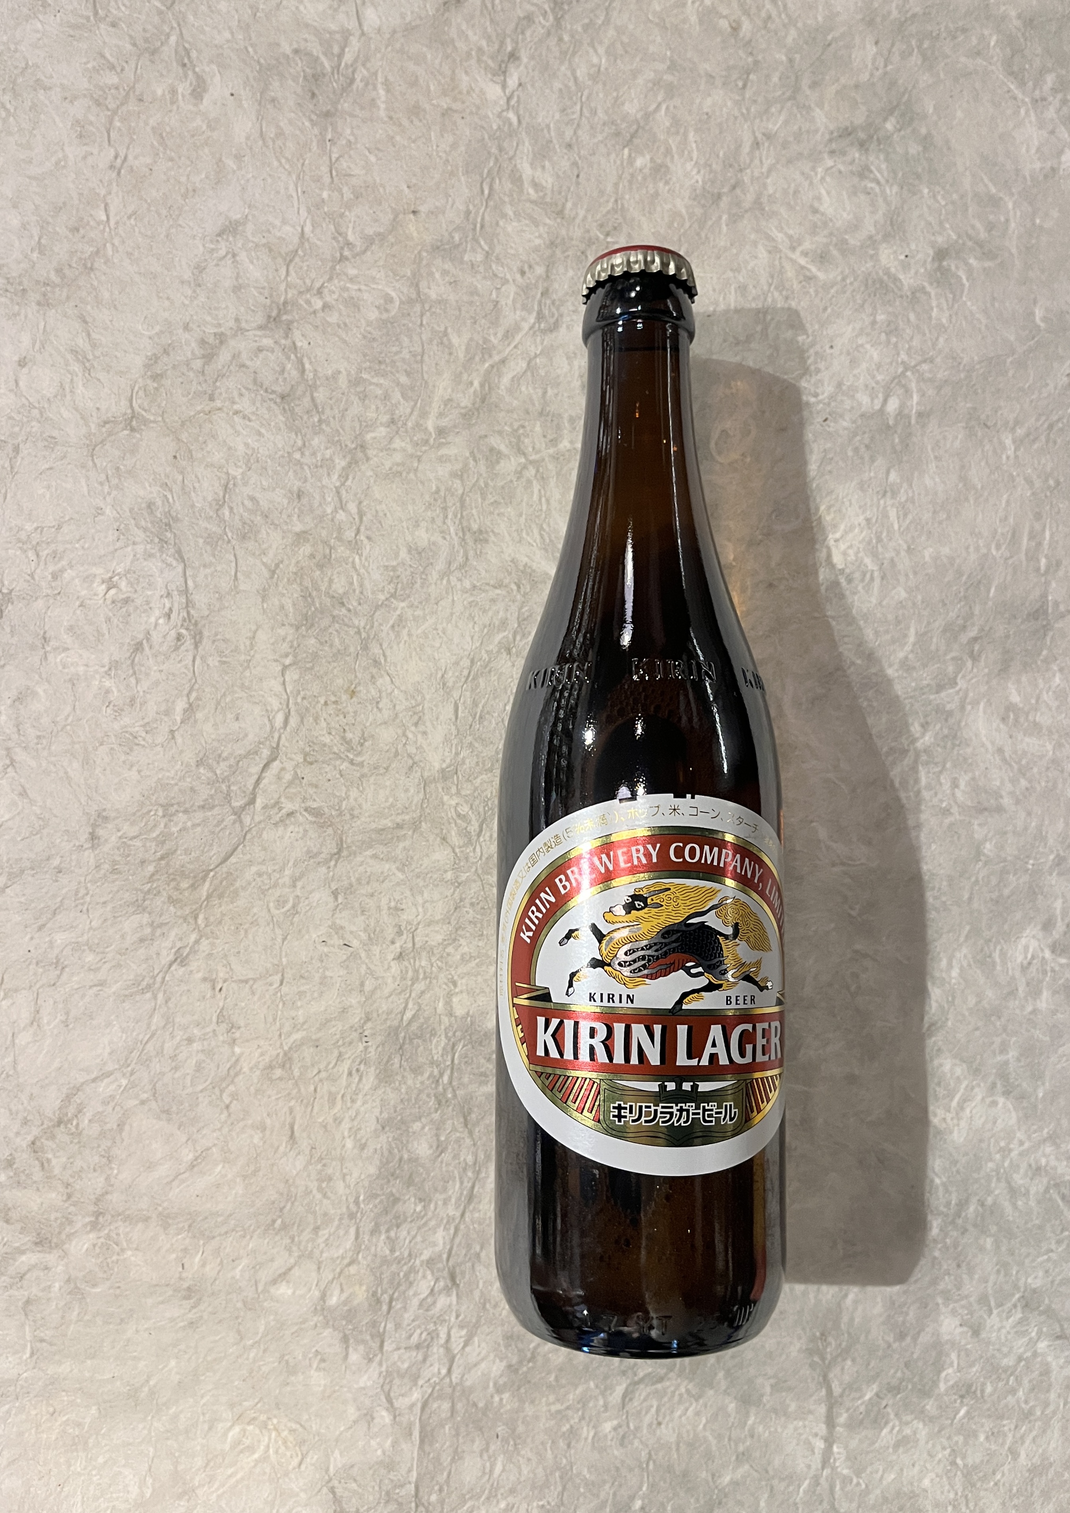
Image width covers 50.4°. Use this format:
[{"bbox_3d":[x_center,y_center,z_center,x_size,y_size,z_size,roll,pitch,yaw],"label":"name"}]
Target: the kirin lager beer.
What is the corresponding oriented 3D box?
[{"bbox_3d":[0.026,0.006,0.284,0.070,0.070,0.260,1,87,-9],"label":"kirin lager beer"}]

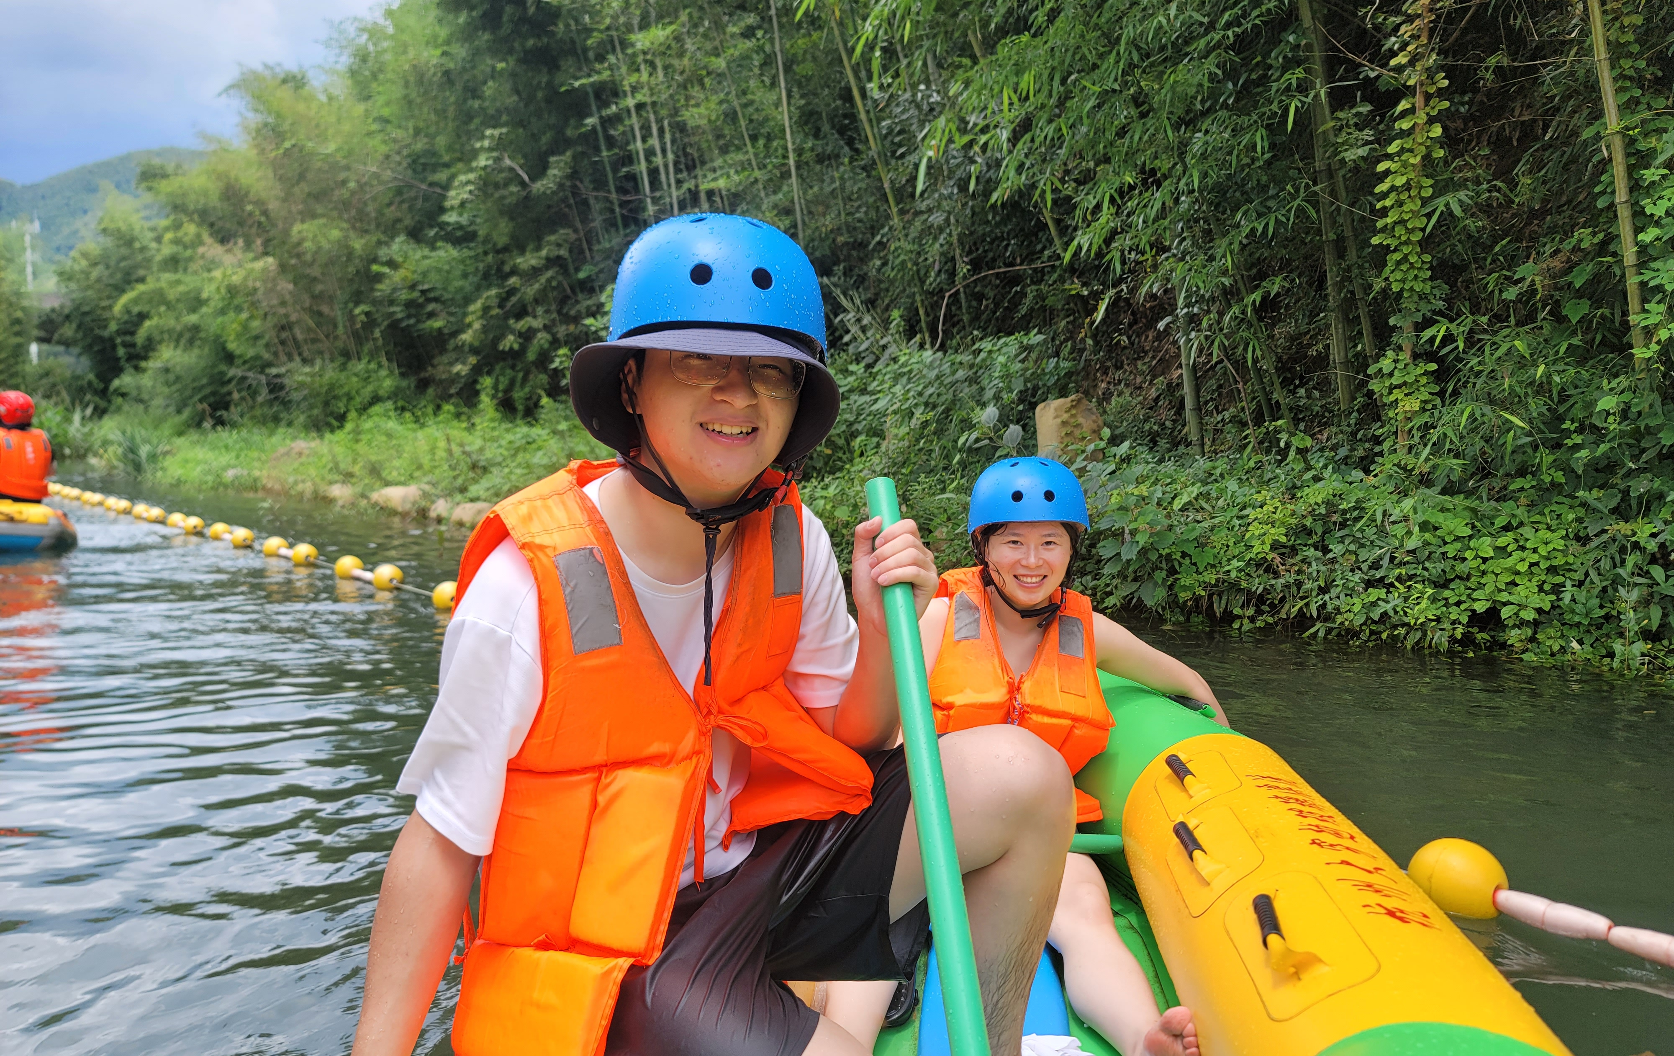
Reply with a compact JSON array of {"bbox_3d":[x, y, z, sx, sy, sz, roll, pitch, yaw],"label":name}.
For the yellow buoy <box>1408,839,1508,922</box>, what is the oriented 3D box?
[{"bbox_3d":[1.310,0.757,2.555,0.190,0.190,0.190,-3,6,-37],"label":"yellow buoy"}]

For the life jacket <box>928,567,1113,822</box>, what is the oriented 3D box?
[{"bbox_3d":[0.335,0.303,2.200,0.355,0.480,0.270,-2,-9,14],"label":"life jacket"}]

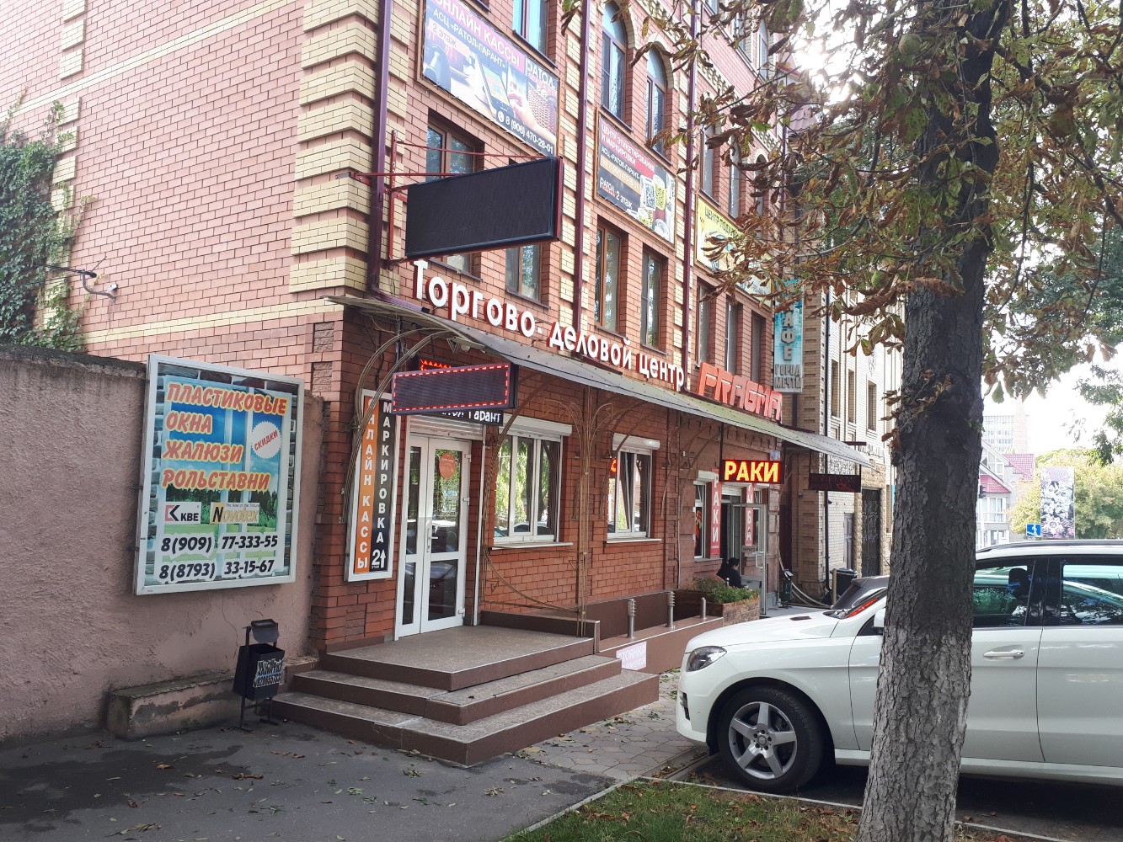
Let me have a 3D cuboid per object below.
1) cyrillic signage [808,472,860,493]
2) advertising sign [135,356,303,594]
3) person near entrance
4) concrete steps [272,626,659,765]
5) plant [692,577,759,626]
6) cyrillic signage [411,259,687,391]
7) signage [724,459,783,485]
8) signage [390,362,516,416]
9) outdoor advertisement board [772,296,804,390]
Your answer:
[{"bbox_3d":[5.754,1.297,18.417,1.050,0.365,0.100,-2,-7,31],"label":"cyrillic signage"},{"bbox_3d":[-2.937,0.497,7.699,0.070,1.920,1.620,-2,-7,31],"label":"advertising sign"},{"bbox_3d":[3.237,3.183,16.321,0.750,1.240,0.550,-2,-6,28],"label":"person near entrance"},{"bbox_3d":[-0.878,2.522,8.490,2.530,0.520,3.380,-2,-7,31],"label":"concrete steps"},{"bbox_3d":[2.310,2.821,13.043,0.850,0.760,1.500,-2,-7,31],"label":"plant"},{"bbox_3d":[0.277,-1.109,12.246,0.100,0.560,7.150,-2,-7,31],"label":"cyrillic signage"},{"bbox_3d":[3.092,0.823,14.152,1.020,0.360,0.100,-2,-7,31],"label":"signage"},{"bbox_3d":[-0.970,-0.270,7.752,1.310,0.380,0.100,-2,-7,31],"label":"signage"},{"bbox_3d":[5.060,-1.839,19.501,0.660,2.500,0.150,-2,-7,31],"label":"outdoor advertisement board"}]

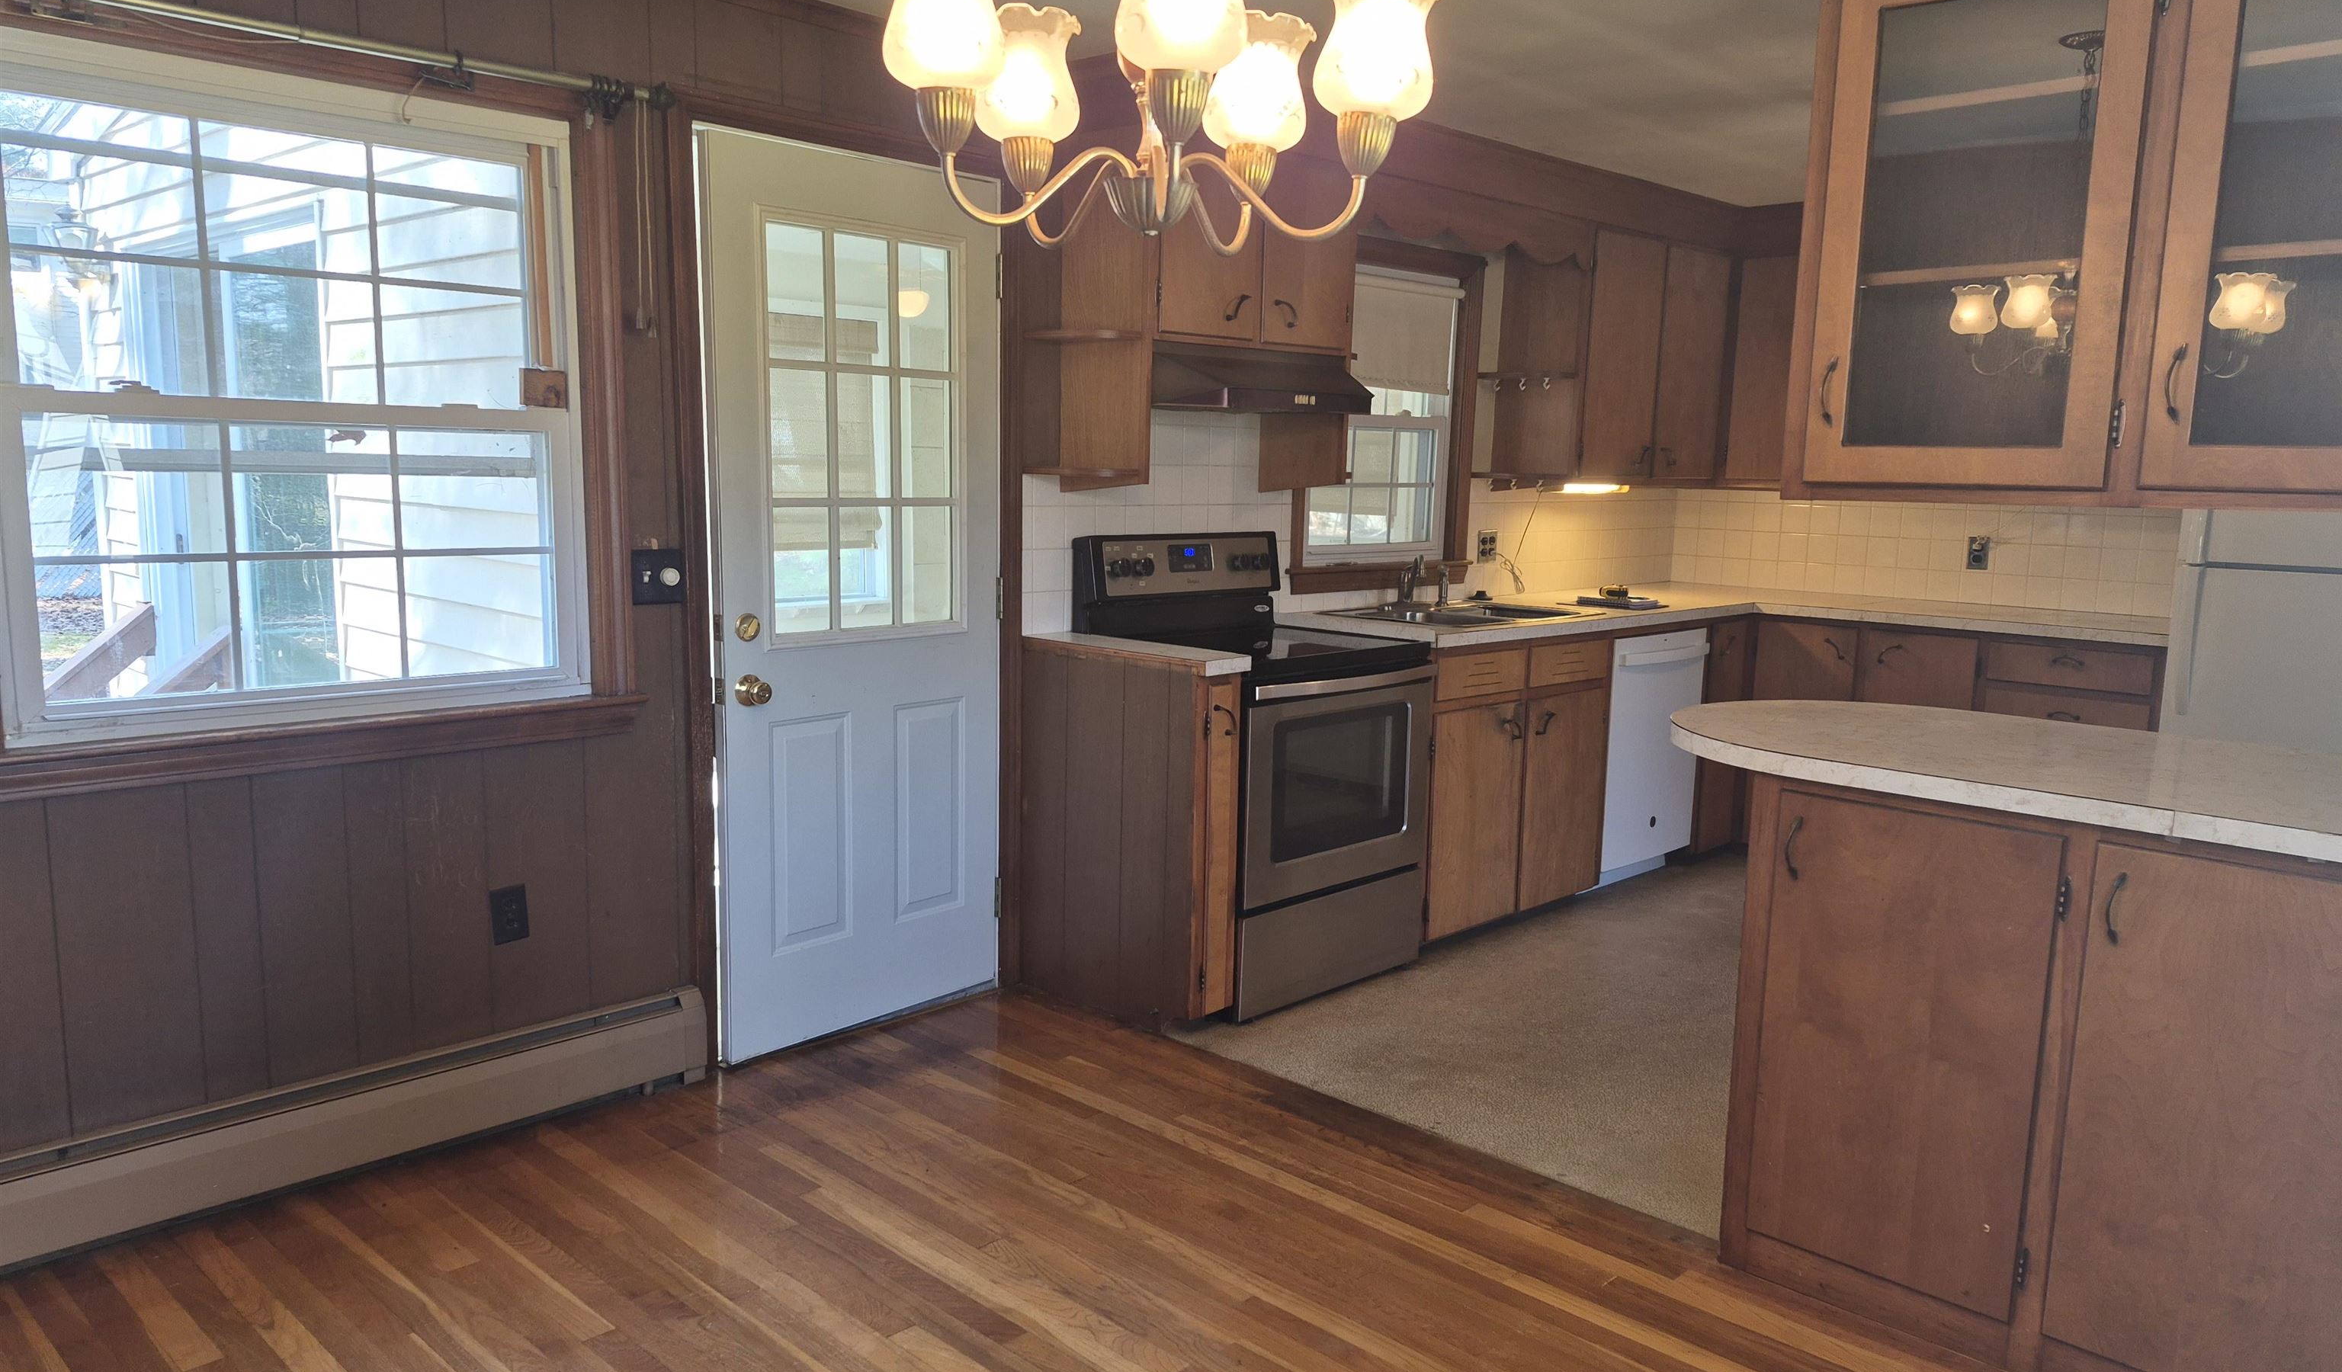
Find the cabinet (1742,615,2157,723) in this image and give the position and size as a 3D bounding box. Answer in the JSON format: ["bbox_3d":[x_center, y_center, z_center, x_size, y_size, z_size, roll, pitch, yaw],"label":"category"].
[{"bbox_3d":[2.755,0.204,5.405,1.280,0.852,0.618,9,11,44],"label":"cabinet"}]

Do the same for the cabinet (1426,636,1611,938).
[{"bbox_3d":[0.822,0.242,4.827,0.645,0.837,0.945,9,11,44],"label":"cabinet"}]

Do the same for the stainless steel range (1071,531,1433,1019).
[{"bbox_3d":[0.239,0.198,4.177,0.680,1.175,0.753,9,11,44],"label":"stainless steel range"}]

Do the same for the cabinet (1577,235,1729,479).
[{"bbox_3d":[1.616,-1.152,5.639,0.335,0.880,1.030,9,11,44],"label":"cabinet"}]

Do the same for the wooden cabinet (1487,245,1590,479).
[{"bbox_3d":[1.220,-1.078,5.246,0.335,0.840,0.135,9,11,44],"label":"wooden cabinet"}]

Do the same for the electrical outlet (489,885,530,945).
[{"bbox_3d":[-1.323,0.463,3.123,0.012,0.113,0.070,9,11,44],"label":"electrical outlet"}]

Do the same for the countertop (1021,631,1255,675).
[{"bbox_3d":[-0.096,-0.077,3.836,0.647,0.038,0.158,9,11,44],"label":"countertop"}]

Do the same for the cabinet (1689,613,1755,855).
[{"bbox_3d":[1.716,0.140,5.725,0.645,0.852,0.390,9,11,44],"label":"cabinet"}]

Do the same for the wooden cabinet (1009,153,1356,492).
[{"bbox_3d":[0.068,-0.945,4.089,0.335,0.865,0.910,9,11,44],"label":"wooden cabinet"}]

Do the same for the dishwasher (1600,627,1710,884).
[{"bbox_3d":[1.386,0.205,5.340,0.645,0.838,0.604,9,11,44],"label":"dishwasher"}]

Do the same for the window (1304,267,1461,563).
[{"bbox_3d":[0.684,-0.872,5.036,0.090,0.970,0.840,9,11,44],"label":"window"}]

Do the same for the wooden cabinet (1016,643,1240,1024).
[{"bbox_3d":[-0.111,0.372,3.901,0.635,0.874,0.150,9,11,44],"label":"wooden cabinet"}]

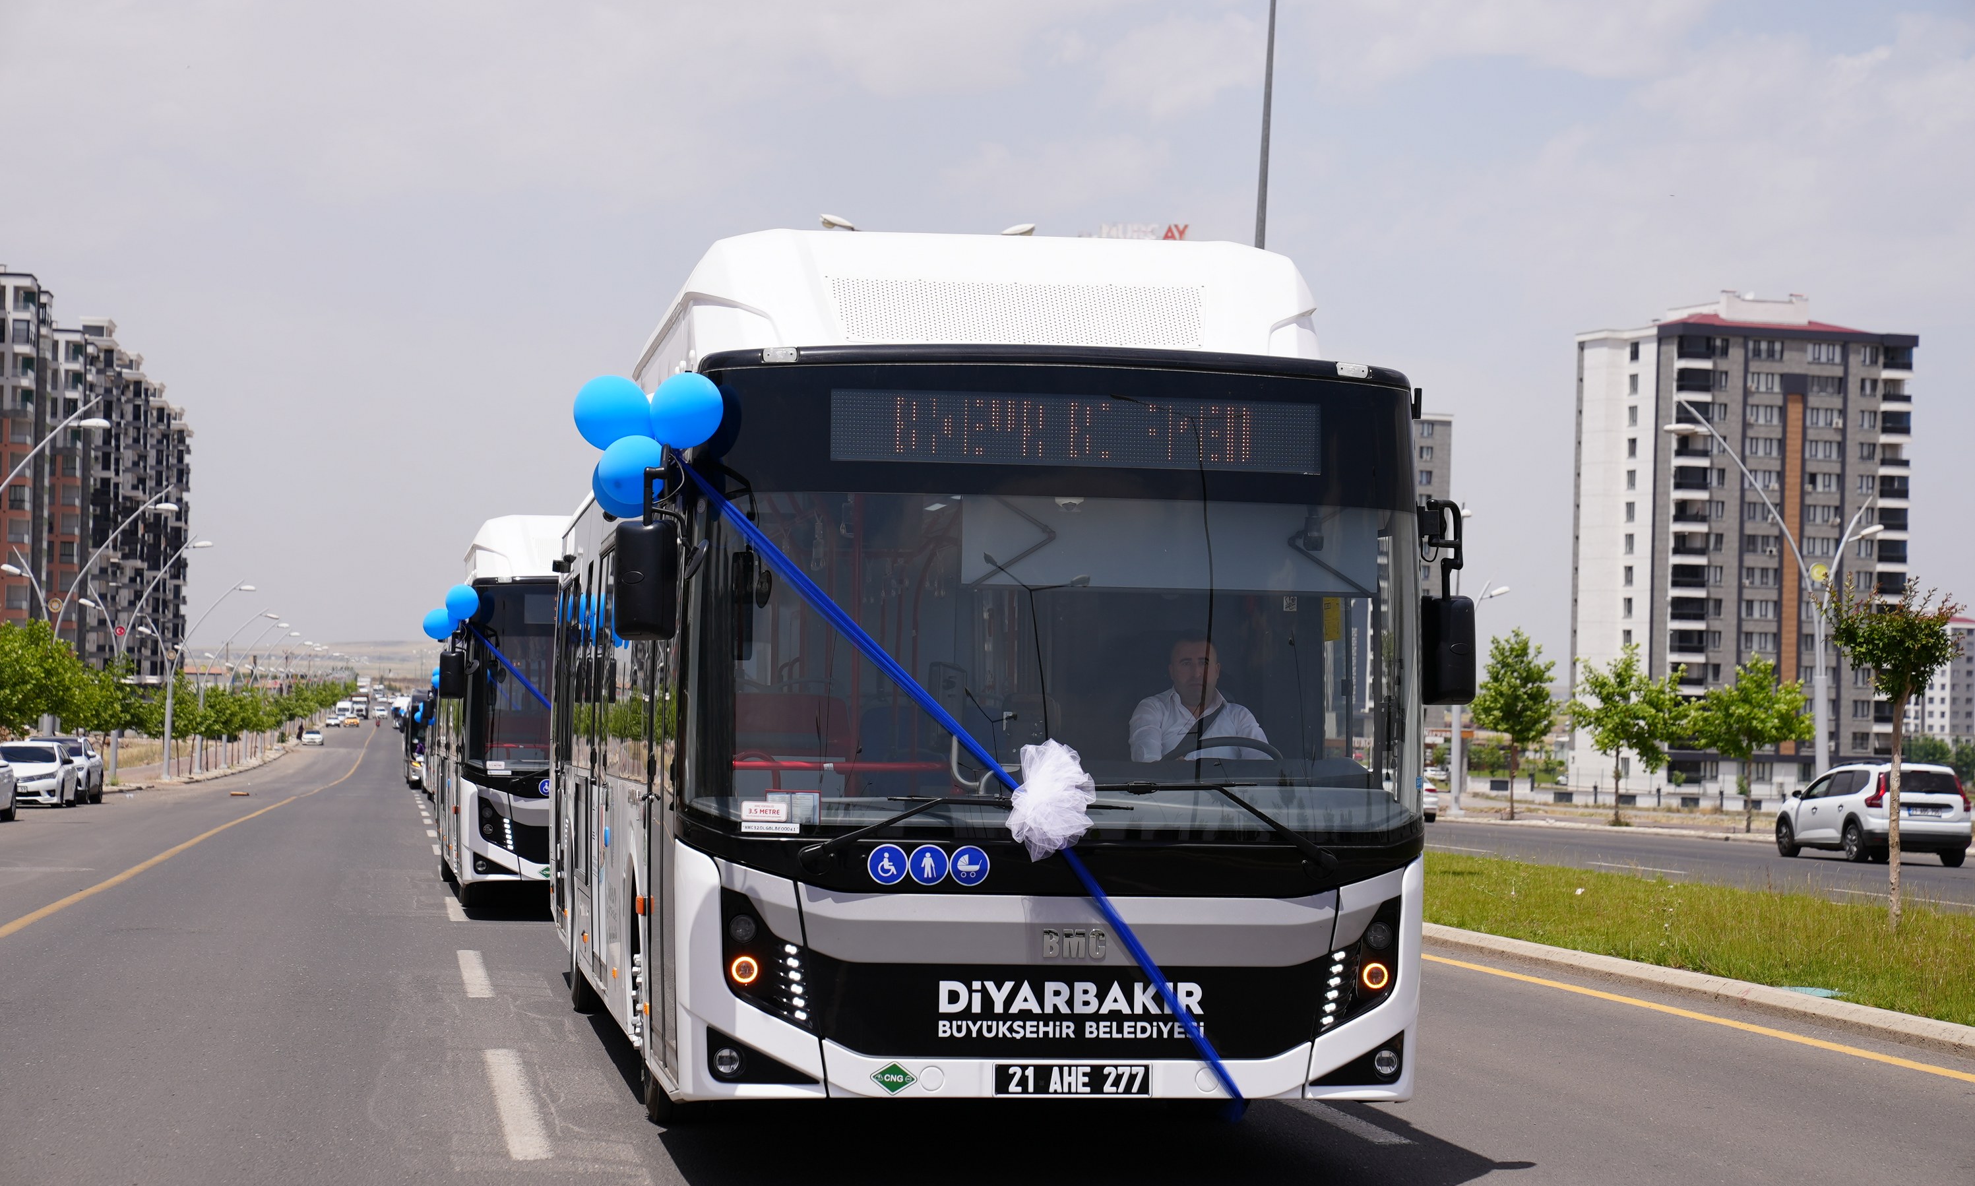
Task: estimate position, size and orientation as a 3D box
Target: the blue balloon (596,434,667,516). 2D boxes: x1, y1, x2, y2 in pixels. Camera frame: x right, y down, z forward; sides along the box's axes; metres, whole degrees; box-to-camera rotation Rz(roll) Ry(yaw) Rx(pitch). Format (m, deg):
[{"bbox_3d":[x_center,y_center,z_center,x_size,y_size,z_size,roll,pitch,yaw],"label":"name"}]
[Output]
[{"bbox_3d":[-1.162,-0.386,12.550,0.240,0.265,0.240,2,-2,-9],"label":"blue balloon"}]

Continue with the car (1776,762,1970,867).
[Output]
[{"bbox_3d":[14.150,3.470,61.400,1.840,1.650,4.540,2,-2,-9],"label":"car"}]

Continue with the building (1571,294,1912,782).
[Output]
[{"bbox_3d":[71.800,-4.700,365.500,28.500,46.700,15.500,2,-2,-18],"label":"building"}]

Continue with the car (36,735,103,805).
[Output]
[{"bbox_3d":[-22.720,4.350,94.000,1.840,1.640,4.400,2,-2,-8],"label":"car"}]

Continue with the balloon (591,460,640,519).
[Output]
[{"bbox_3d":[-1.217,-0.373,13.050,0.250,0.255,0.250,2,-2,-9],"label":"balloon"}]

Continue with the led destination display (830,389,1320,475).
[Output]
[{"bbox_3d":[0.294,-0.545,12.970,1.675,0.243,0.070,1,-2,-9],"label":"led destination display"}]

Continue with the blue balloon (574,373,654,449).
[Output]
[{"bbox_3d":[-1.270,-0.612,13.030,0.270,0.265,0.270,2,-2,-9],"label":"blue balloon"}]

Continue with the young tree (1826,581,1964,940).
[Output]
[{"bbox_3d":[6.806,1.220,28.800,1.020,2.680,1.000,2,-2,-9],"label":"young tree"}]

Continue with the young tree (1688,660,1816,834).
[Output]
[{"bbox_3d":[14.924,2.967,75.000,2.400,3.400,2.300,2,-2,-9],"label":"young tree"}]

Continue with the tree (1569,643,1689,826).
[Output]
[{"bbox_3d":[14.350,3.160,86.000,2.650,4.100,2.600,1,-2,9],"label":"tree"}]

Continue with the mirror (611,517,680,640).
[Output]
[{"bbox_3d":[-1.096,-0.042,12.350,0.200,0.390,0.125,1,-2,5],"label":"mirror"}]

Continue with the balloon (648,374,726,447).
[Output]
[{"bbox_3d":[-0.983,-0.596,12.550,0.245,0.250,0.245,2,-2,-9],"label":"balloon"}]

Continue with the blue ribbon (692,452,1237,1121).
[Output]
[{"bbox_3d":[-0.087,0.642,12.860,1.880,2.190,0.380,2,-2,-9],"label":"blue ribbon"}]

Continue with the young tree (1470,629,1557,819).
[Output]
[{"bbox_3d":[12.050,3.004,88.000,2.000,4.400,1.950,2,-2,-9],"label":"young tree"}]

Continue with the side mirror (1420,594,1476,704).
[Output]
[{"bbox_3d":[1.606,0.199,13.400,0.190,0.380,0.125,2,-2,-19],"label":"side mirror"}]

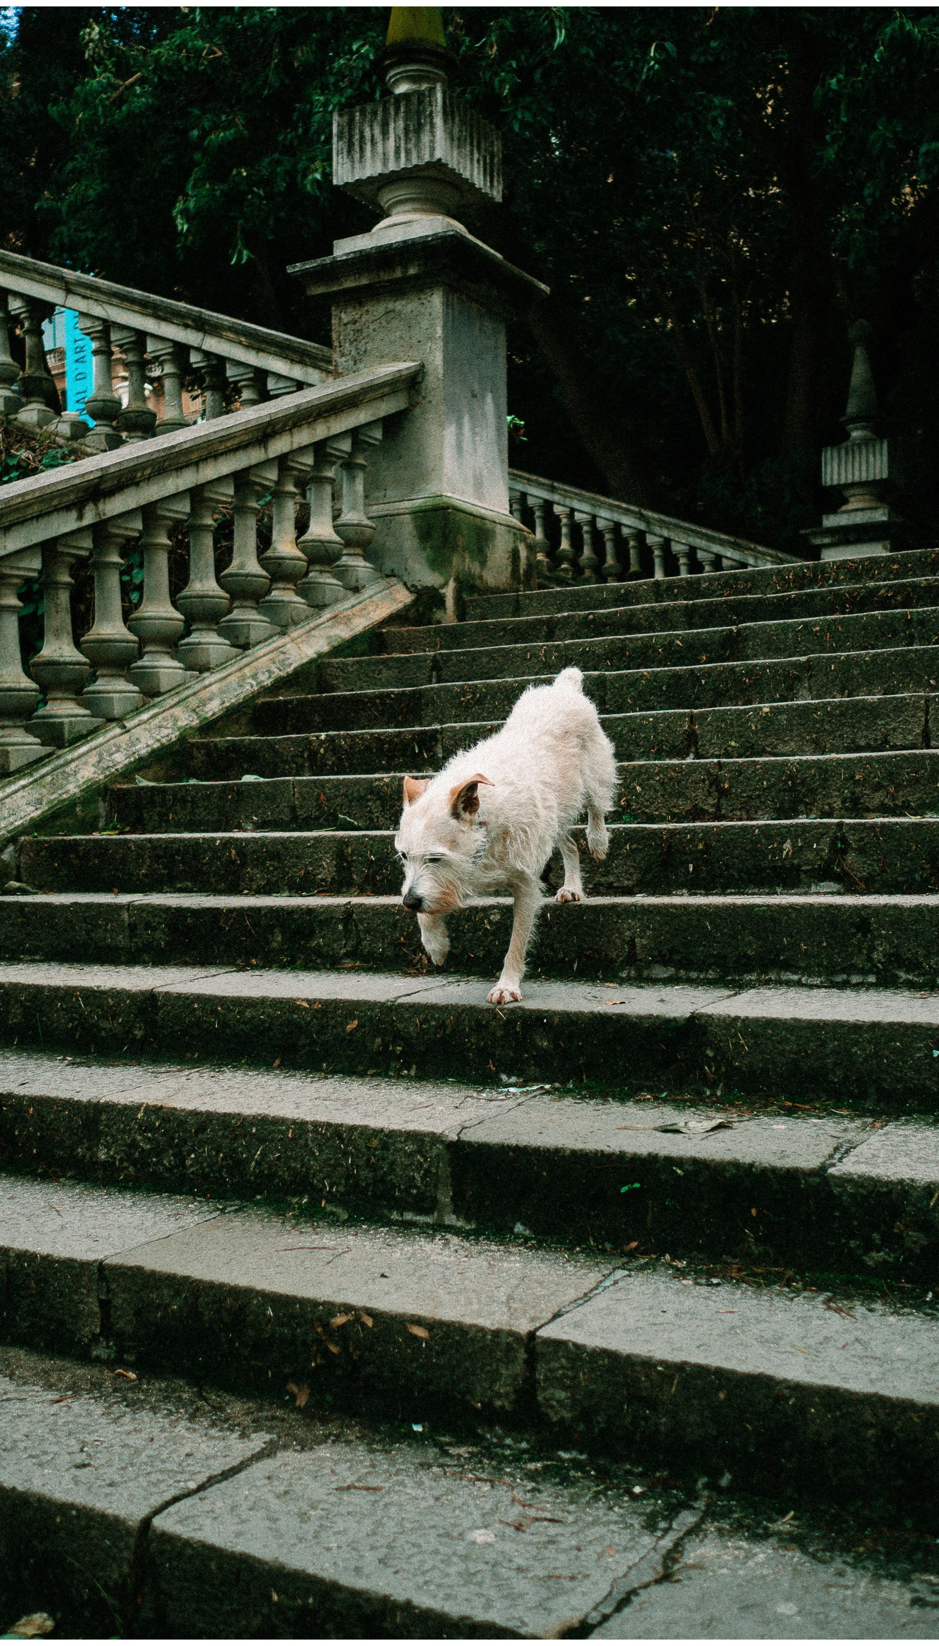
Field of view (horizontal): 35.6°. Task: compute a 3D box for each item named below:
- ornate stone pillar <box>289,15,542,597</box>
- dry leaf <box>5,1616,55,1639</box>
[{"bbox_3d":[-0.217,-2.381,6.262,0.799,2.945,0.799,0,1,30],"label":"ornate stone pillar"},{"bbox_3d":[-0.522,0.950,1.737,0.060,0.016,0.042,-2,1,-29],"label":"dry leaf"}]

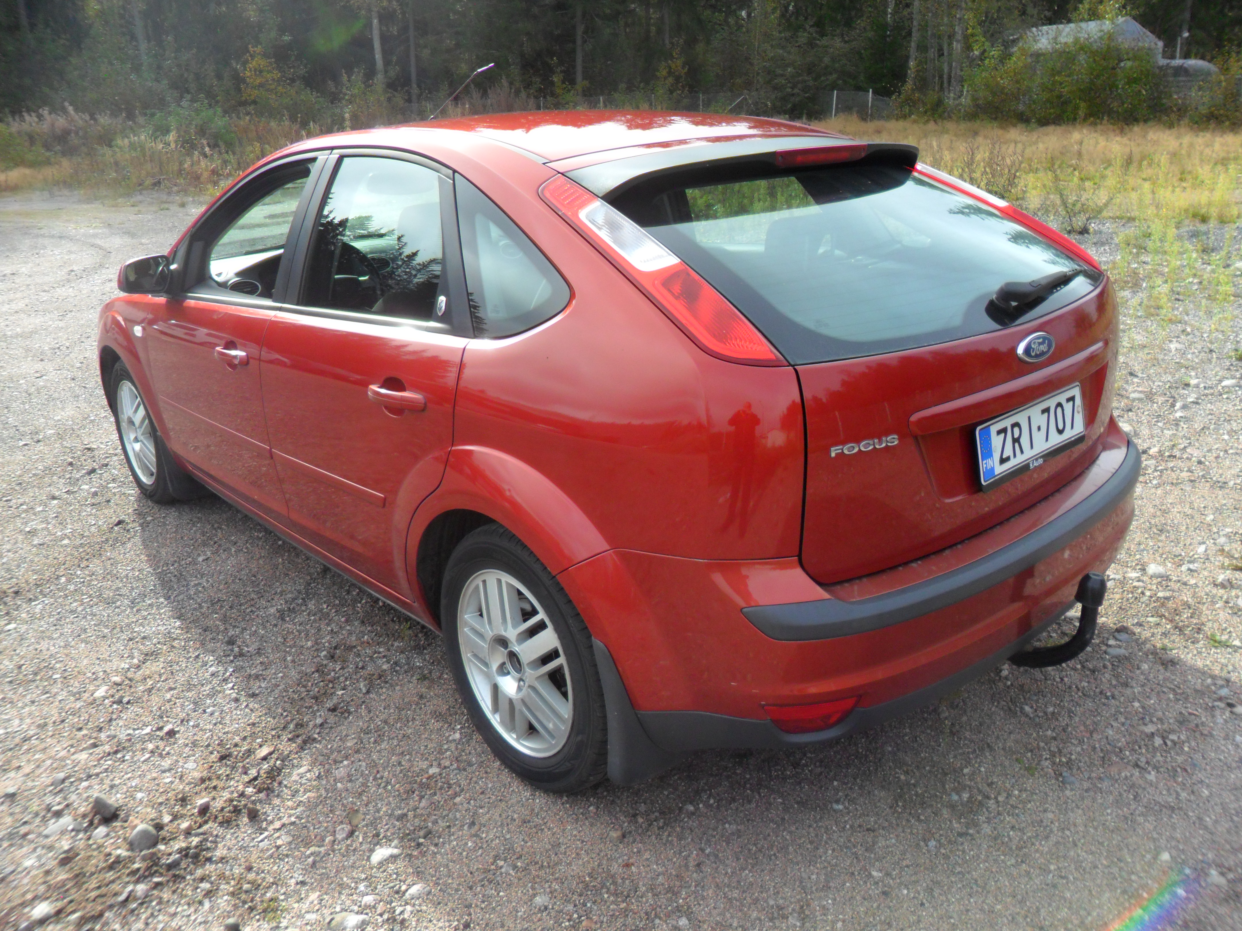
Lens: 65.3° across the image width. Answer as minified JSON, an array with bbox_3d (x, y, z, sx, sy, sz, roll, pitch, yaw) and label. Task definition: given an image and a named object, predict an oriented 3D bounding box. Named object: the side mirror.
[{"bbox_3d":[-1.573,-0.628,3.196,0.120,0.130,0.180,15,26,42],"label":"side mirror"}]

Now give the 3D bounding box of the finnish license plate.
[{"bbox_3d":[0.857,-0.070,2.006,0.442,0.122,0.020,-18,12,-39],"label":"finnish license plate"}]

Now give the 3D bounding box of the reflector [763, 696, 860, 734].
[{"bbox_3d":[0.363,0.480,1.859,0.185,0.070,0.035,-5,19,-7],"label":"reflector"}]

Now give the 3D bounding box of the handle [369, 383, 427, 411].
[{"bbox_3d":[-0.504,-0.154,2.172,0.044,0.038,0.220,-18,24,-39],"label":"handle"}]

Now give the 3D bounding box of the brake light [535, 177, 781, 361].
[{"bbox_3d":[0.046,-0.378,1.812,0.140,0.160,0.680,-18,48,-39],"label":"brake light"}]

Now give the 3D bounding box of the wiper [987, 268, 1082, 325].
[{"bbox_3d":[0.909,-0.369,2.068,0.080,0.075,0.430,13,24,37],"label":"wiper"}]

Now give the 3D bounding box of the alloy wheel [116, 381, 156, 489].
[{"bbox_3d":[-1.951,-0.152,4.067,0.170,0.435,0.435,-18,24,-39],"label":"alloy wheel"}]

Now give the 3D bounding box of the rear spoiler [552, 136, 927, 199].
[{"bbox_3d":[0.395,-0.722,2.301,1.180,0.108,0.225,-18,24,-39],"label":"rear spoiler"}]

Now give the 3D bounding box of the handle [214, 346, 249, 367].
[{"bbox_3d":[-1.165,-0.333,2.888,0.044,0.038,0.220,-18,24,-39],"label":"handle"}]

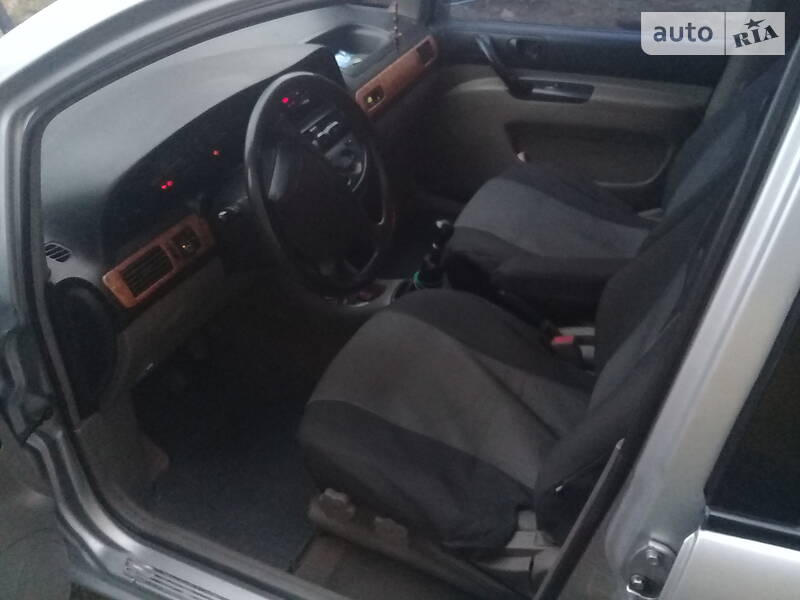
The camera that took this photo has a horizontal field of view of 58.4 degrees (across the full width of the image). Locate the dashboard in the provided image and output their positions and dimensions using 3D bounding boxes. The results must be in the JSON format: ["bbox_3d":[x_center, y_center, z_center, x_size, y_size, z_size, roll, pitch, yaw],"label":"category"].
[{"bbox_3d":[-0.371,-0.370,1.765,0.600,0.540,1.420,12,39,22],"label":"dashboard"}]

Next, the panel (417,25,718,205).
[{"bbox_3d":[0.428,-0.512,2.141,0.930,0.620,0.120,12,39,22],"label":"panel"}]

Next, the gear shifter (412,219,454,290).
[{"bbox_3d":[0.086,-0.104,1.702,0.080,0.185,0.080,12,39,22],"label":"gear shifter"}]

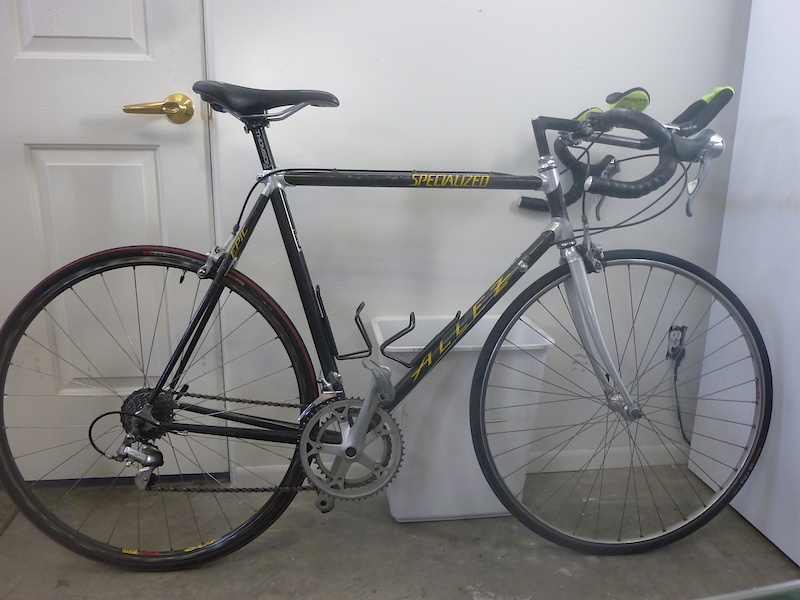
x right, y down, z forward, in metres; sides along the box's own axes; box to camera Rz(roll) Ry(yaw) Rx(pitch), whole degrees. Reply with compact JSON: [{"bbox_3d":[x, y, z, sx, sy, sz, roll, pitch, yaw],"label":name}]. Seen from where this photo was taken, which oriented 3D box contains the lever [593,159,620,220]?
[{"bbox_3d":[0.501,-0.268,1.403,0.062,0.142,0.042,0,5,-6],"label":"lever"}]

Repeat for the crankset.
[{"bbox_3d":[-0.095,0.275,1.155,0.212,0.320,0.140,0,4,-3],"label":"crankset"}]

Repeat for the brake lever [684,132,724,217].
[{"bbox_3d":[0.535,-0.221,1.015,0.062,0.142,0.042,0,5,-6],"label":"brake lever"}]

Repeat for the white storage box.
[{"bbox_3d":[0.134,0.292,1.392,0.390,0.452,0.238,-1,13,-7],"label":"white storage box"}]

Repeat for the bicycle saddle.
[{"bbox_3d":[-0.260,-0.387,1.140,0.275,0.066,0.145,0,4,-3],"label":"bicycle saddle"}]

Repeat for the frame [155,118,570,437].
[{"bbox_3d":[-0.074,-0.023,1.179,0.875,0.680,0.140,0,4,-3],"label":"frame"}]

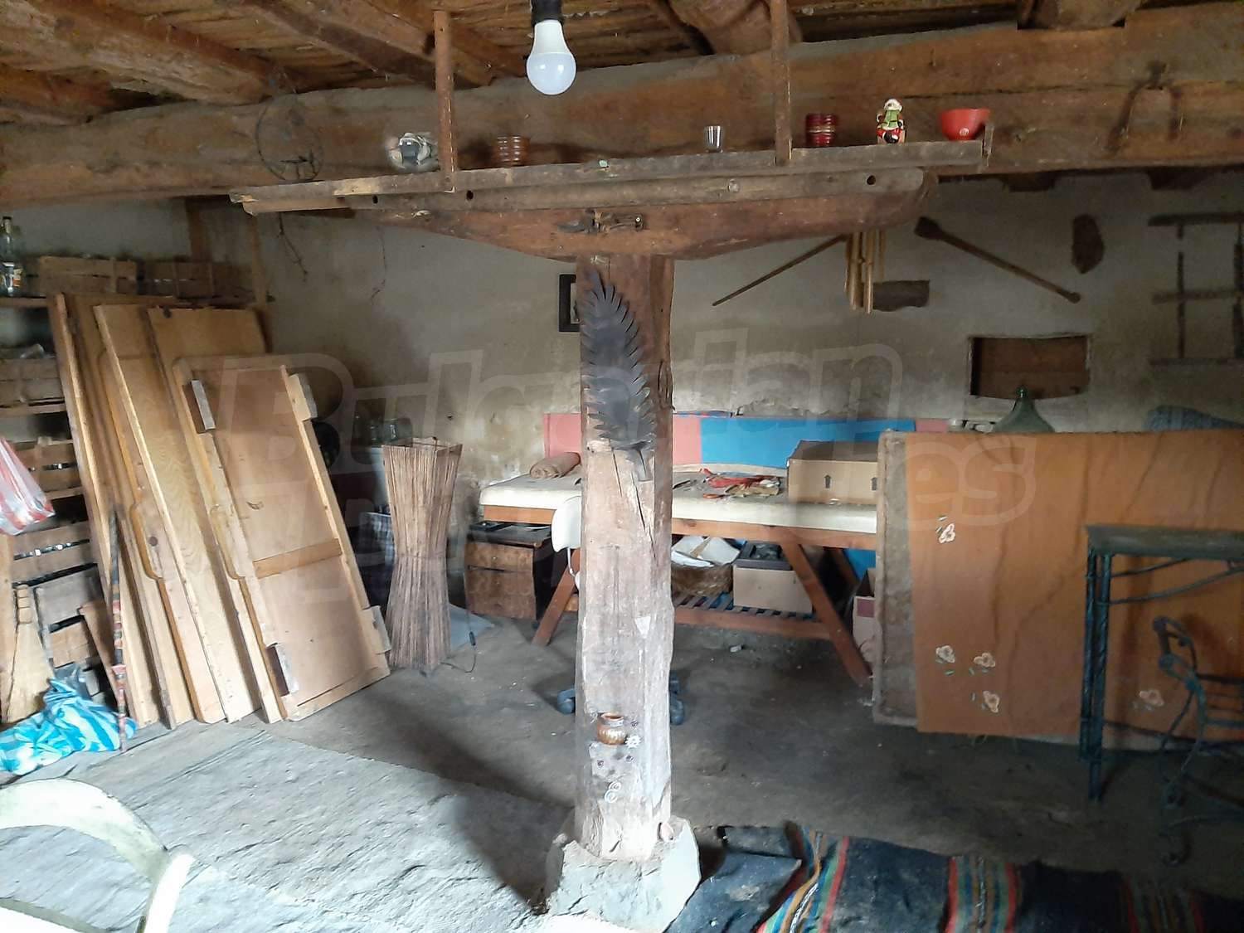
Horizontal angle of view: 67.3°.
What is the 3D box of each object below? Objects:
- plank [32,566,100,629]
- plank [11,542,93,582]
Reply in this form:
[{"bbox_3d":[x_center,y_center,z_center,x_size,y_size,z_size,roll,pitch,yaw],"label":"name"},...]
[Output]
[{"bbox_3d":[-2.221,0.531,3.800,0.020,0.190,0.340,3,8,20],"label":"plank"},{"bbox_3d":[-2.245,0.375,3.712,0.020,0.085,0.400,3,8,20],"label":"plank"}]

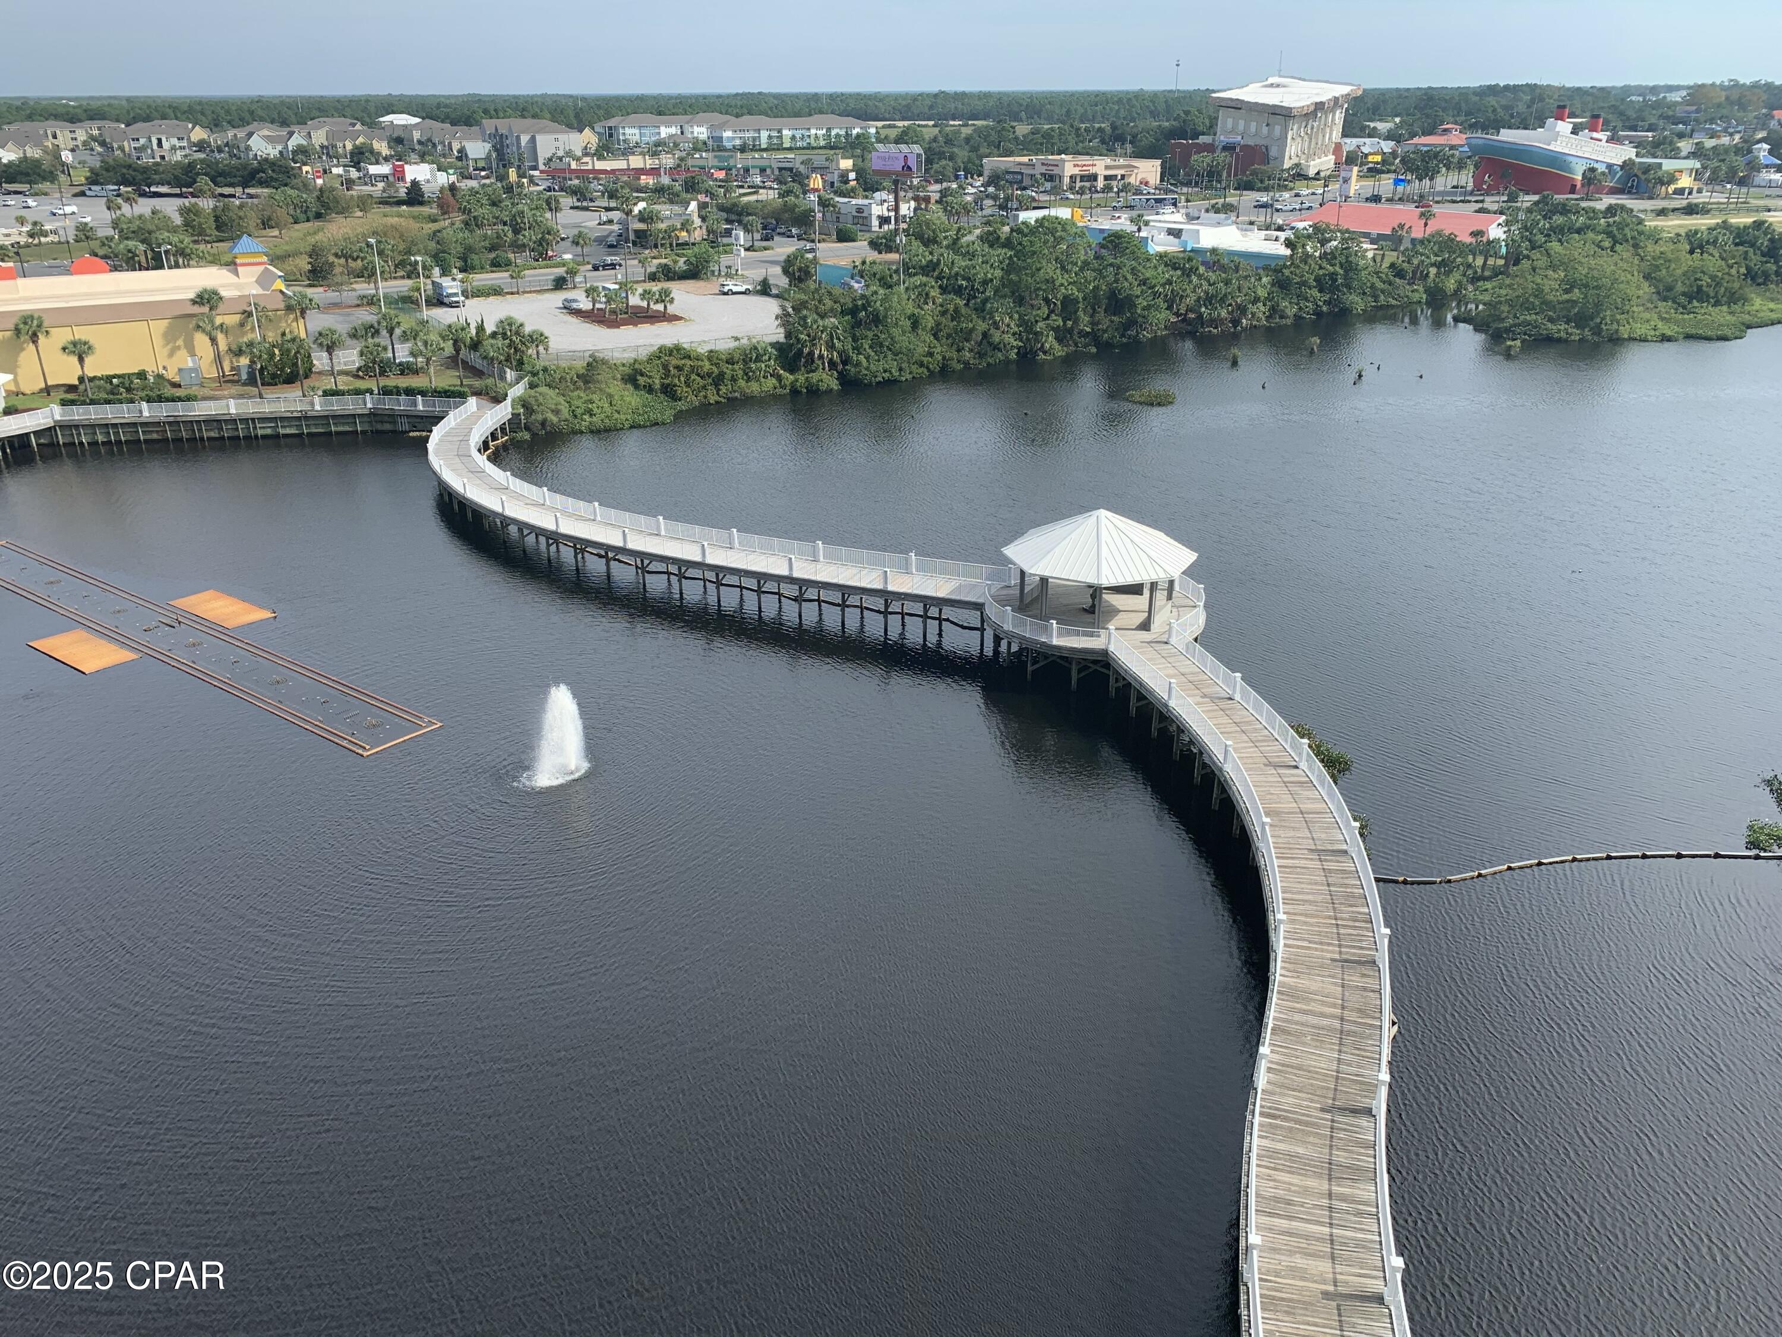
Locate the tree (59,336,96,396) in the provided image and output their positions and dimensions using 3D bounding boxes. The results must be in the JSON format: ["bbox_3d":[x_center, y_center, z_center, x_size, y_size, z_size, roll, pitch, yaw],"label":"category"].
[{"bbox_3d":[-80.640,-29.920,134.080,3.600,6.300,3.600,0,23,0],"label":"tree"}]

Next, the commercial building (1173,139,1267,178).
[{"bbox_3d":[113.270,-167.360,439.250,38.000,11.500,25.000,21,31,40],"label":"commercial building"}]

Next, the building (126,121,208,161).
[{"bbox_3d":[-286.300,-206.890,526.960,25.000,14.300,17.000,-19,29,-36],"label":"building"}]

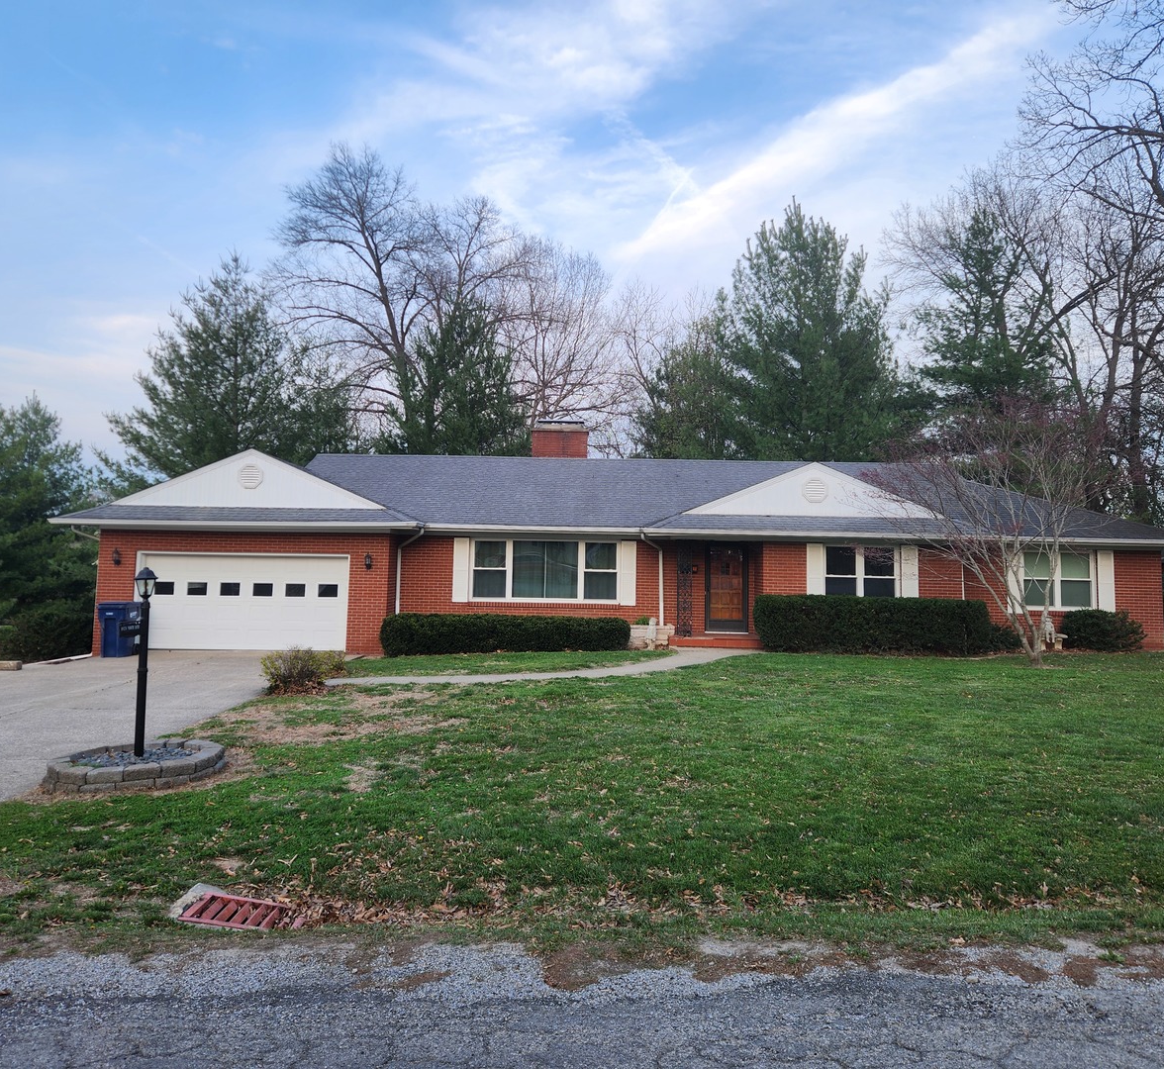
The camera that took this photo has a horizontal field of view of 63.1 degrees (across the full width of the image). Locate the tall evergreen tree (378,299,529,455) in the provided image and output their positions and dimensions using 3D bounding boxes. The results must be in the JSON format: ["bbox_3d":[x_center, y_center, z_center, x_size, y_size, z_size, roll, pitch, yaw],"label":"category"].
[{"bbox_3d":[-5.395,-2.878,38.144,6.000,13.500,6.000,1,-5,2],"label":"tall evergreen tree"}]

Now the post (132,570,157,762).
[{"bbox_3d":[-4.040,1.170,8.717,0.210,1.740,0.210,1,-5,2],"label":"post"}]

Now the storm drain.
[{"bbox_3d":[-1.725,1.949,4.867,0.620,0.090,0.460,5,-5,2],"label":"storm drain"}]

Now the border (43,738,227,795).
[{"bbox_3d":[-3.935,2.109,8.654,1.200,0.200,1.850,0,-6,14],"label":"border"}]

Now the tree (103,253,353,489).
[{"bbox_3d":[-14.267,-3.697,37.010,9.400,15.000,9.200,1,-5,2],"label":"tree"}]

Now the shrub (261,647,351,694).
[{"bbox_3d":[-4.593,2.255,15.718,1.420,0.750,1.250,1,-5,2],"label":"shrub"}]

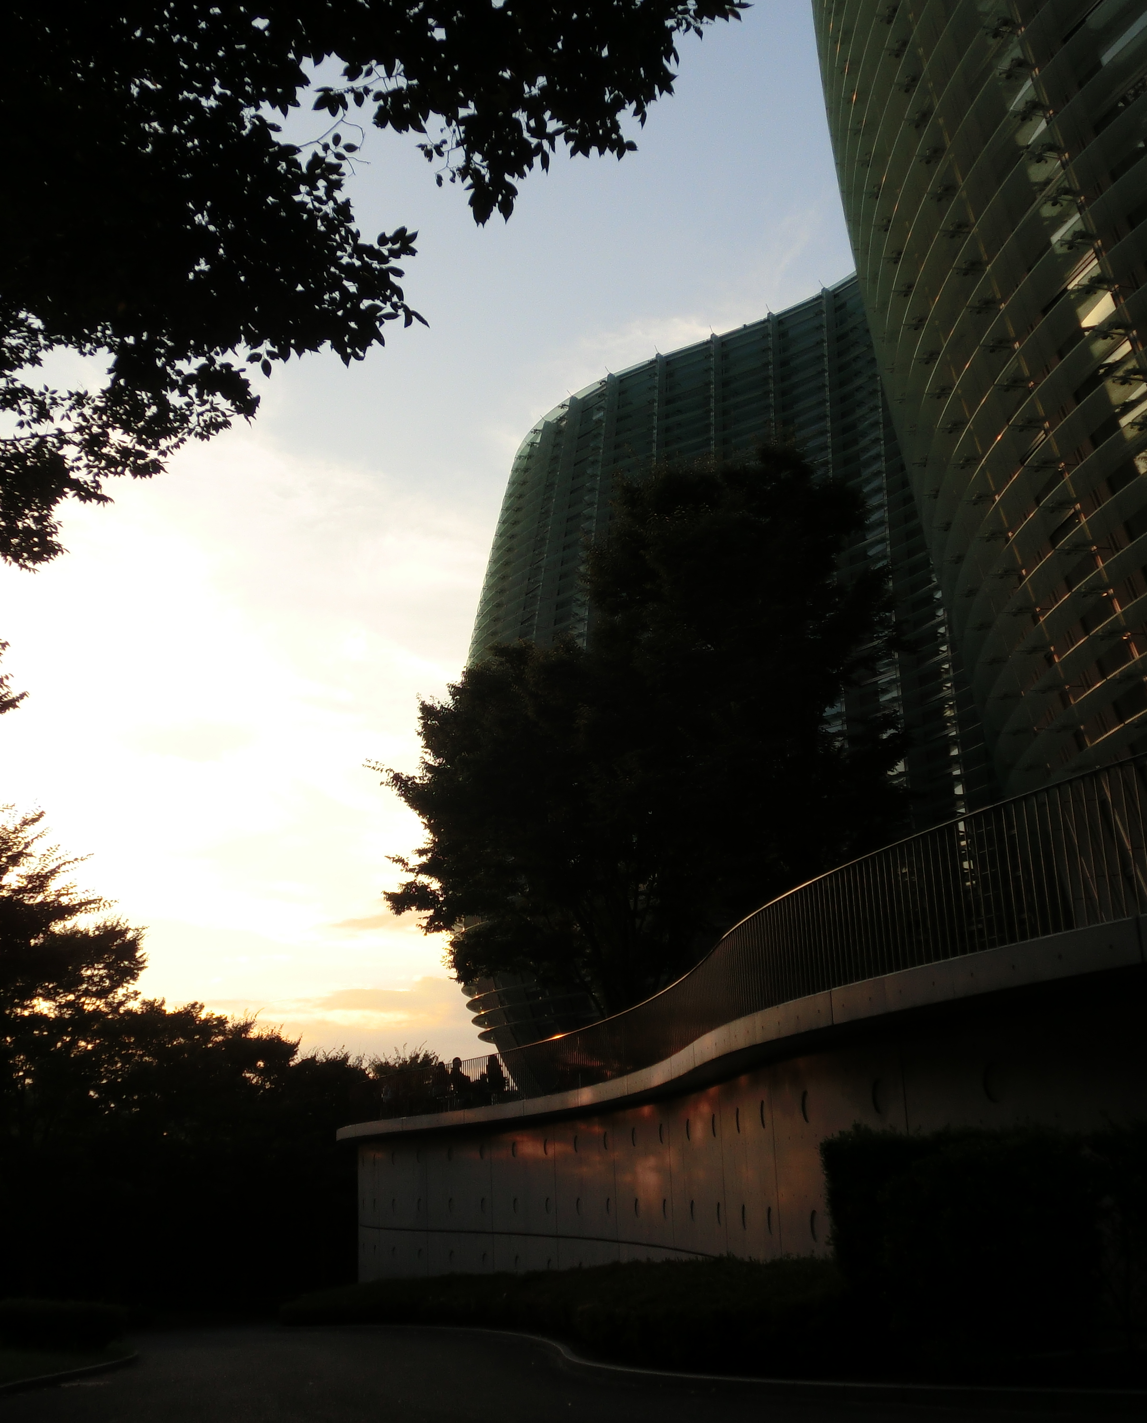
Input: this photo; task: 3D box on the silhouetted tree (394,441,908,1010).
[{"bbox_3d":[1.530,0.883,33.118,10.600,14.030,10.200,-3,-17,3],"label":"silhouetted tree"}]

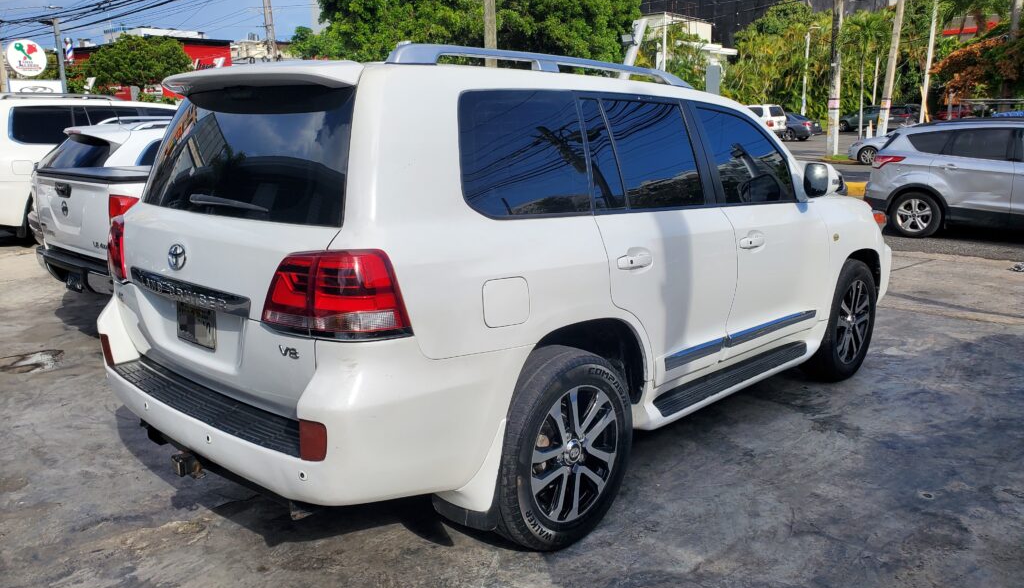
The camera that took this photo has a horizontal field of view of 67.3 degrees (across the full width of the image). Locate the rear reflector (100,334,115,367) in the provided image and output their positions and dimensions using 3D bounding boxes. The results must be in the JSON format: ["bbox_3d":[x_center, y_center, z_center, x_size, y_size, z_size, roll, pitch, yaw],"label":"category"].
[{"bbox_3d":[-1.750,0.237,3.338,0.050,0.135,0.090,-8,14,-34],"label":"rear reflector"}]

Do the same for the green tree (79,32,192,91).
[{"bbox_3d":[-11.418,-5.665,23.539,2.900,4.340,2.800,-7,13,-24],"label":"green tree"}]

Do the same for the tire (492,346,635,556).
[{"bbox_3d":[0.167,0.602,3.093,0.285,0.790,0.790,10,16,43],"label":"tire"}]

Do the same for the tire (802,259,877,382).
[{"bbox_3d":[2.146,0.164,5.096,0.285,0.790,0.790,10,16,43],"label":"tire"}]

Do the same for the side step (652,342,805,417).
[{"bbox_3d":[1.166,0.422,3.973,0.175,0.075,1.500,10,16,43],"label":"side step"}]

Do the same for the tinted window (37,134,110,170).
[{"bbox_3d":[-4.253,-1.305,7.412,1.150,0.500,0.120,10,-21,43],"label":"tinted window"}]

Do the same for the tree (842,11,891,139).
[{"bbox_3d":[17.420,-10.817,37.900,2.500,6.200,2.500,5,13,24],"label":"tree"}]

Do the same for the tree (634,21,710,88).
[{"bbox_3d":[8.948,-11.965,43.334,4.100,6.280,3.900,-1,12,0],"label":"tree"}]

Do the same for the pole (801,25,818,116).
[{"bbox_3d":[16.053,-11.401,41.380,0.650,5.840,0.250,-1,12,0],"label":"pole"}]

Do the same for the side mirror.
[{"bbox_3d":[1.622,-0.604,4.052,0.210,0.195,0.200,10,16,43],"label":"side mirror"}]

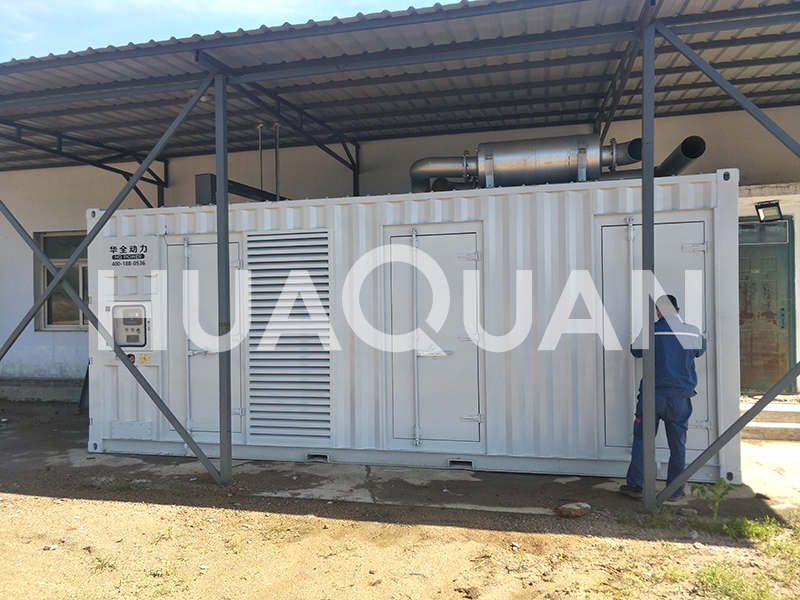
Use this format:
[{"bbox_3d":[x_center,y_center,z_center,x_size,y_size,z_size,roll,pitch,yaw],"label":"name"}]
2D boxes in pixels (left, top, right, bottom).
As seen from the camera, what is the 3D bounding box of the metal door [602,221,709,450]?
[{"bbox_3d":[2.266,0.321,5.151,0.860,2.000,0.080,-1,0,13],"label":"metal door"}]

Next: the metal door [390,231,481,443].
[{"bbox_3d":[0.341,0.361,5.592,0.850,1.990,0.080,-1,0,13],"label":"metal door"}]

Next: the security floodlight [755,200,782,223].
[{"bbox_3d":[4.972,-1.196,7.766,0.110,0.260,0.290,-37,21,-32],"label":"security floodlight"}]

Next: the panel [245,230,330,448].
[{"bbox_3d":[-1.133,0.380,5.930,0.900,2.160,0.080,-1,0,13],"label":"panel"}]

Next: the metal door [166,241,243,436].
[{"bbox_3d":[-2.069,0.400,6.145,0.860,2.000,0.080,-1,0,13],"label":"metal door"}]

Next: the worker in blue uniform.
[{"bbox_3d":[2.186,0.791,4.801,0.660,1.664,0.480,-1,0,10],"label":"worker in blue uniform"}]

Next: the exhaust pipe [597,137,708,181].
[{"bbox_3d":[2.657,-1.458,6.335,0.850,0.240,1.520,-1,0,13],"label":"exhaust pipe"}]

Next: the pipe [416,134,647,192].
[{"bbox_3d":[1.288,-1.395,6.041,2.410,0.555,0.470,-1,0,13],"label":"pipe"}]

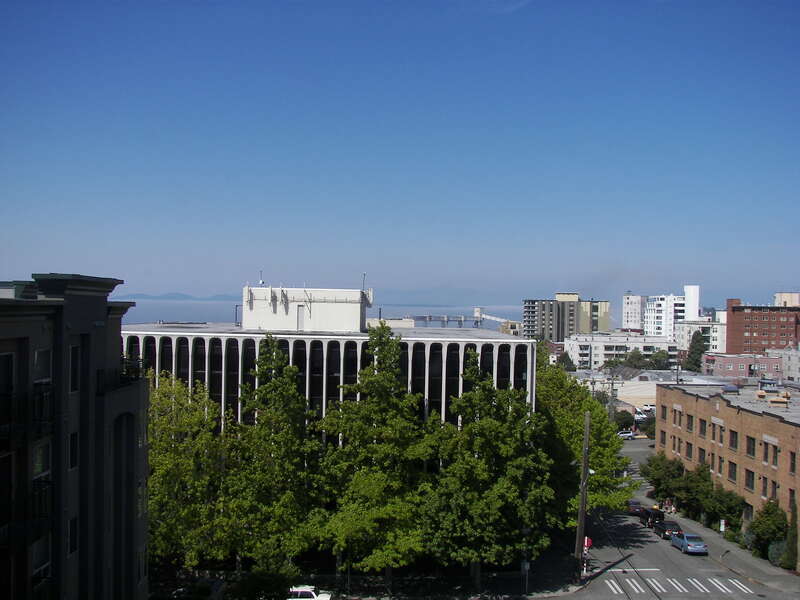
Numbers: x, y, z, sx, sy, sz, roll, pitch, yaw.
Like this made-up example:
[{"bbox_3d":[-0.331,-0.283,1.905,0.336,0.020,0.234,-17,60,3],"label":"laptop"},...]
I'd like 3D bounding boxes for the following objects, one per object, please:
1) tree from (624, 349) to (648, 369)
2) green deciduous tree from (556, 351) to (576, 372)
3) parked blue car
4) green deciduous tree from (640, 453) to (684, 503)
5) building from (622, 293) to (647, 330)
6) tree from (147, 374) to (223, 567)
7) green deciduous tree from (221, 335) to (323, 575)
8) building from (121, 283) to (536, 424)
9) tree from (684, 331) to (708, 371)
[{"bbox_3d":[80.800,20.730,285.000,8.000,8.500,7.500,1,0,0],"label":"tree"},{"bbox_3d":[59.640,22.560,298.000,7.000,7.400,6.800,1,0,1],"label":"green deciduous tree"},{"bbox_3d":[22.830,19.210,65.500,1.770,1.460,4.500,1,-4,3],"label":"parked blue car"},{"bbox_3d":[28.400,19.590,90.000,4.900,5.800,4.600,1,0,0],"label":"green deciduous tree"},{"bbox_3d":[148.290,9.150,525.000,15.500,27.000,16.000,1,0,1],"label":"building"},{"bbox_3d":[-16.100,13.050,61.000,6.400,15.150,6.400,1,0,0],"label":"tree"},{"bbox_3d":[-9.500,11.660,61.500,7.600,18.200,7.600,1,0,0],"label":"green deciduous tree"},{"bbox_3d":[-8.300,10.060,85.200,39.000,22.300,33.500,1,0,0],"label":"building"},{"bbox_3d":[93.600,16.980,265.000,7.800,14.900,7.500,1,0,0],"label":"tree"}]

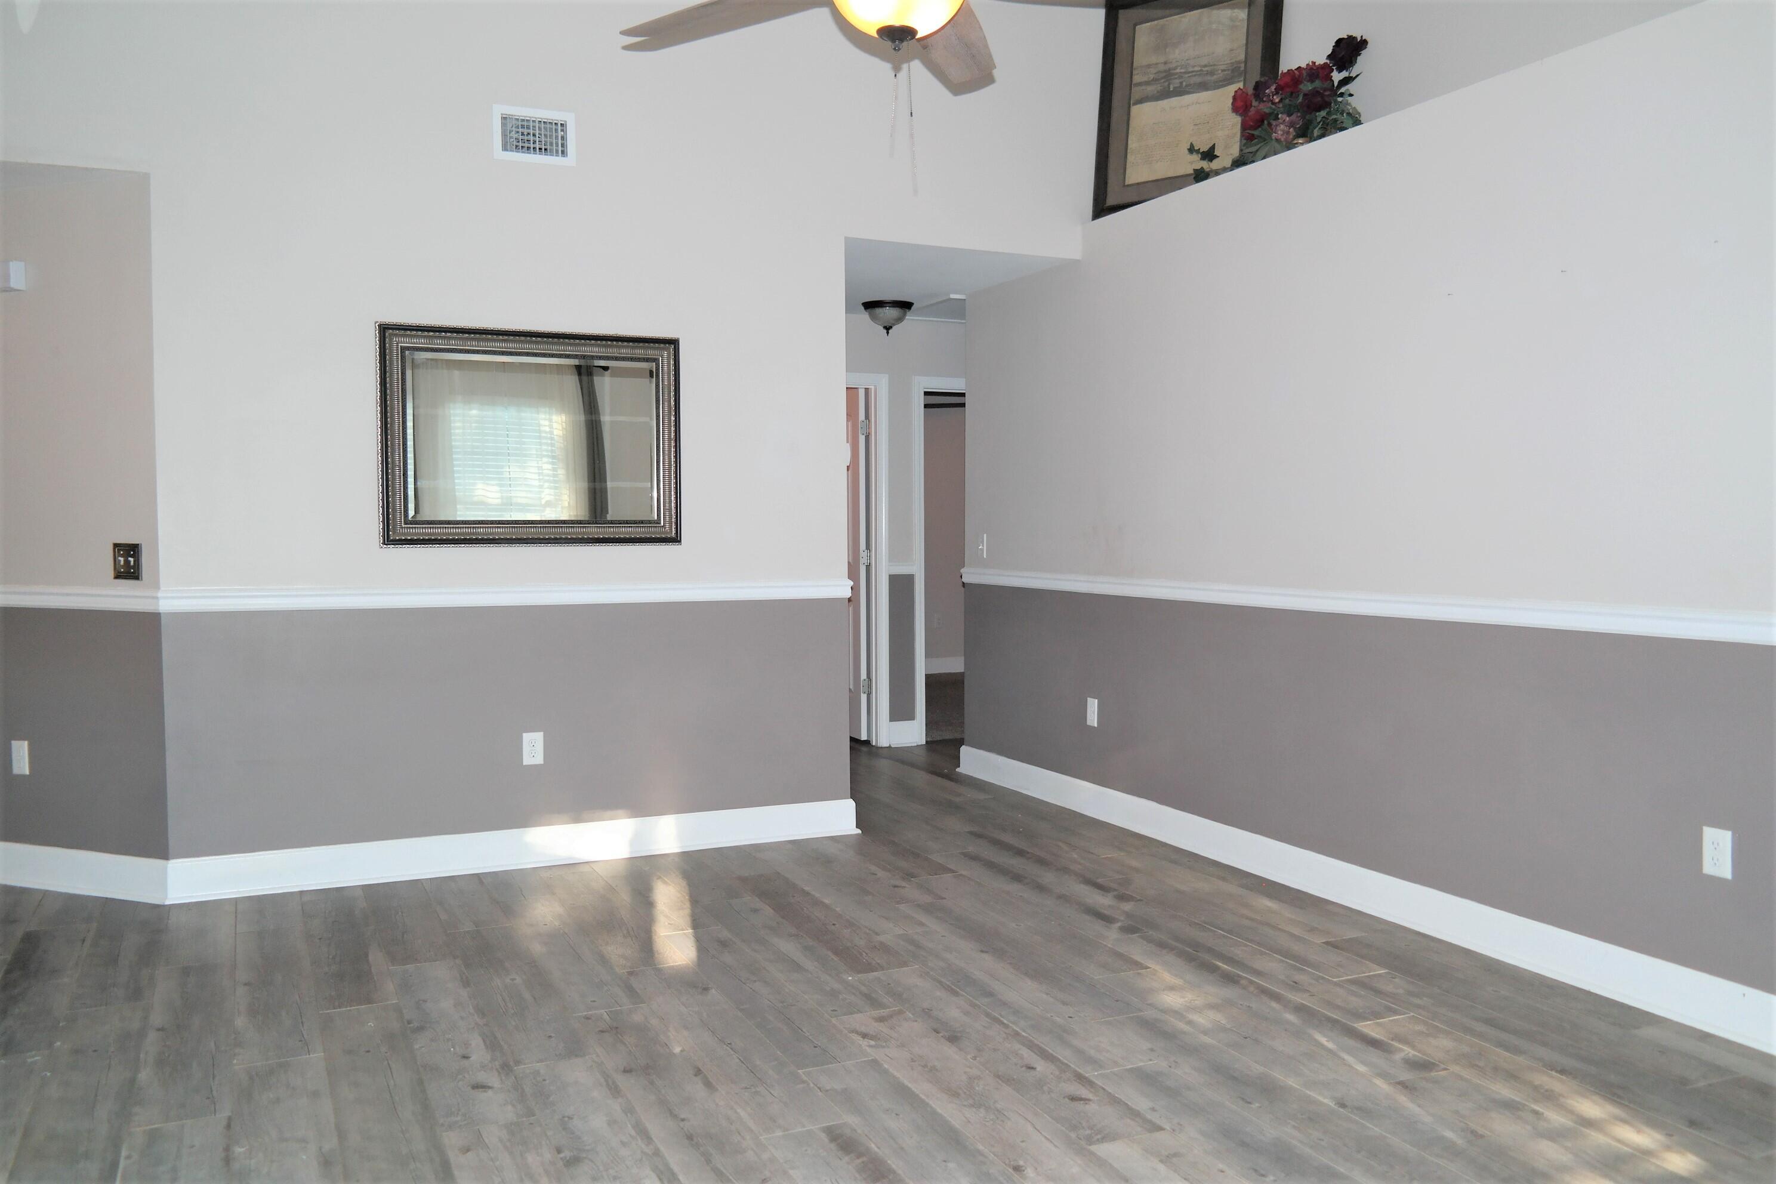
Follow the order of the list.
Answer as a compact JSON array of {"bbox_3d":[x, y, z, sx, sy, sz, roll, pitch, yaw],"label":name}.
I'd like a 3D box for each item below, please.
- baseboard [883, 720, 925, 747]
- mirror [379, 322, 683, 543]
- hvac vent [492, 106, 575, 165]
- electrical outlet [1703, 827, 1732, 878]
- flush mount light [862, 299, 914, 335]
[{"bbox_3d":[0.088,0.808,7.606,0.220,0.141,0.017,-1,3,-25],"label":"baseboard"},{"bbox_3d":[-1.273,-0.551,4.812,1.065,0.772,0.040,-1,3,-25],"label":"mirror"},{"bbox_3d":[-1.266,-1.631,4.776,0.288,0.190,0.020,-1,3,-25],"label":"hvac vent"},{"bbox_3d":[2.046,0.642,3.280,0.010,0.117,0.072,-1,3,-25],"label":"electrical outlet"},{"bbox_3d":[0.004,-1.419,6.953,0.275,0.160,0.275,0,3,0],"label":"flush mount light"}]

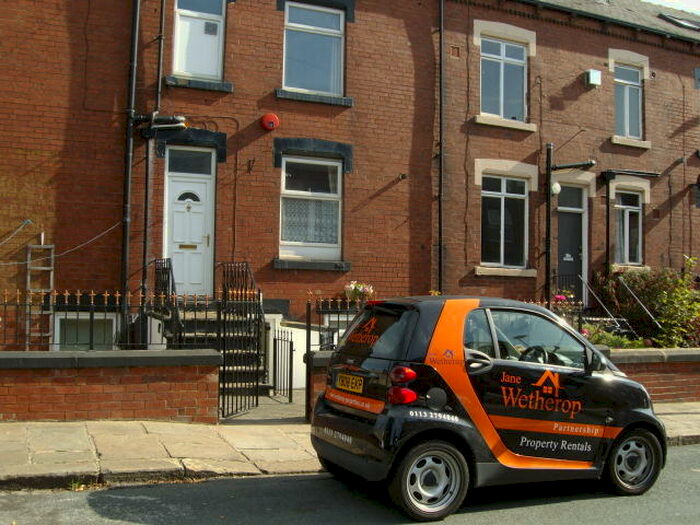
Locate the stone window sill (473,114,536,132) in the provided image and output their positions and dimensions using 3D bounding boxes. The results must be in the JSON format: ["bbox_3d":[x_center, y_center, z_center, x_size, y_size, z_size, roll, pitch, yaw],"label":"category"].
[{"bbox_3d":[3.112,-2.756,14.439,1.390,0.155,0.190,2,-3,-23],"label":"stone window sill"}]

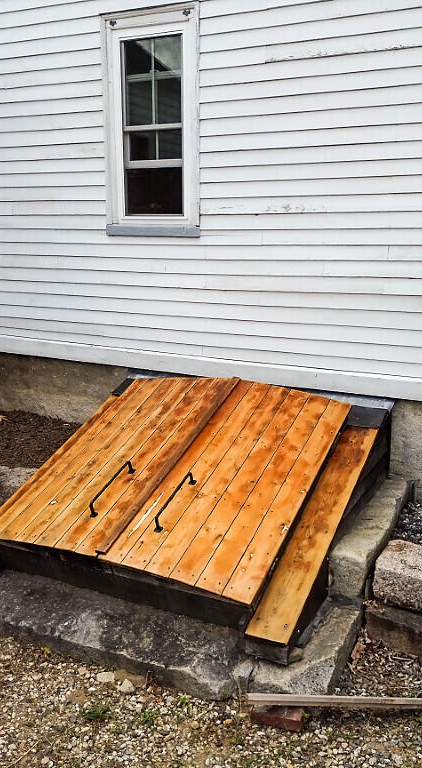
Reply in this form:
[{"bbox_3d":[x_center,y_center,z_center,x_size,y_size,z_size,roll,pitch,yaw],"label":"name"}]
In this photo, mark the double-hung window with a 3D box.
[{"bbox_3d":[-0.353,-1.535,4.242,0.665,1.303,0.100,6,14,27],"label":"double-hung window"}]

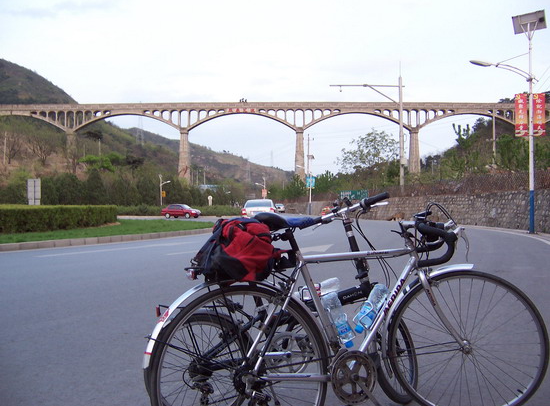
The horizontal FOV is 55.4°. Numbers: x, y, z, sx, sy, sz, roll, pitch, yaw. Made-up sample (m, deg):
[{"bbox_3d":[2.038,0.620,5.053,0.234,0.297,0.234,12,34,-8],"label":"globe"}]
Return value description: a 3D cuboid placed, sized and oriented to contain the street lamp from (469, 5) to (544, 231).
[{"bbox_3d":[9.267,-3.234,20.800,3.000,8.900,1.100,0,-1,7],"label":"street lamp"}]

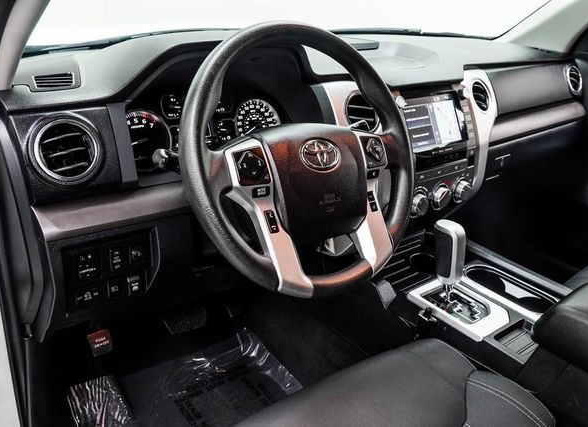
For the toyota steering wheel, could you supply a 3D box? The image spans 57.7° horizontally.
[{"bbox_3d":[0.011,-0.073,0.759,0.386,0.386,0.100,-15,2,-36],"label":"toyota steering wheel"}]

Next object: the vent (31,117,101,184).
[{"bbox_3d":[-0.295,-0.082,0.690,0.085,0.085,0.033,-15,6,-36],"label":"vent"}]

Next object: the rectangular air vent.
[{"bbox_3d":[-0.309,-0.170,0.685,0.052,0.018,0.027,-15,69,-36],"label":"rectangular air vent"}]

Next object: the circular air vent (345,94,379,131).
[{"bbox_3d":[0.118,-0.180,0.956,0.078,0.078,0.032,-13,4,-31],"label":"circular air vent"}]

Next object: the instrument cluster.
[{"bbox_3d":[-0.152,-0.150,0.944,0.345,0.135,0.050,-15,8,-36],"label":"instrument cluster"}]

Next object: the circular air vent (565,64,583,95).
[{"bbox_3d":[0.776,-0.372,1.486,0.085,0.085,0.033,-15,6,-36],"label":"circular air vent"}]

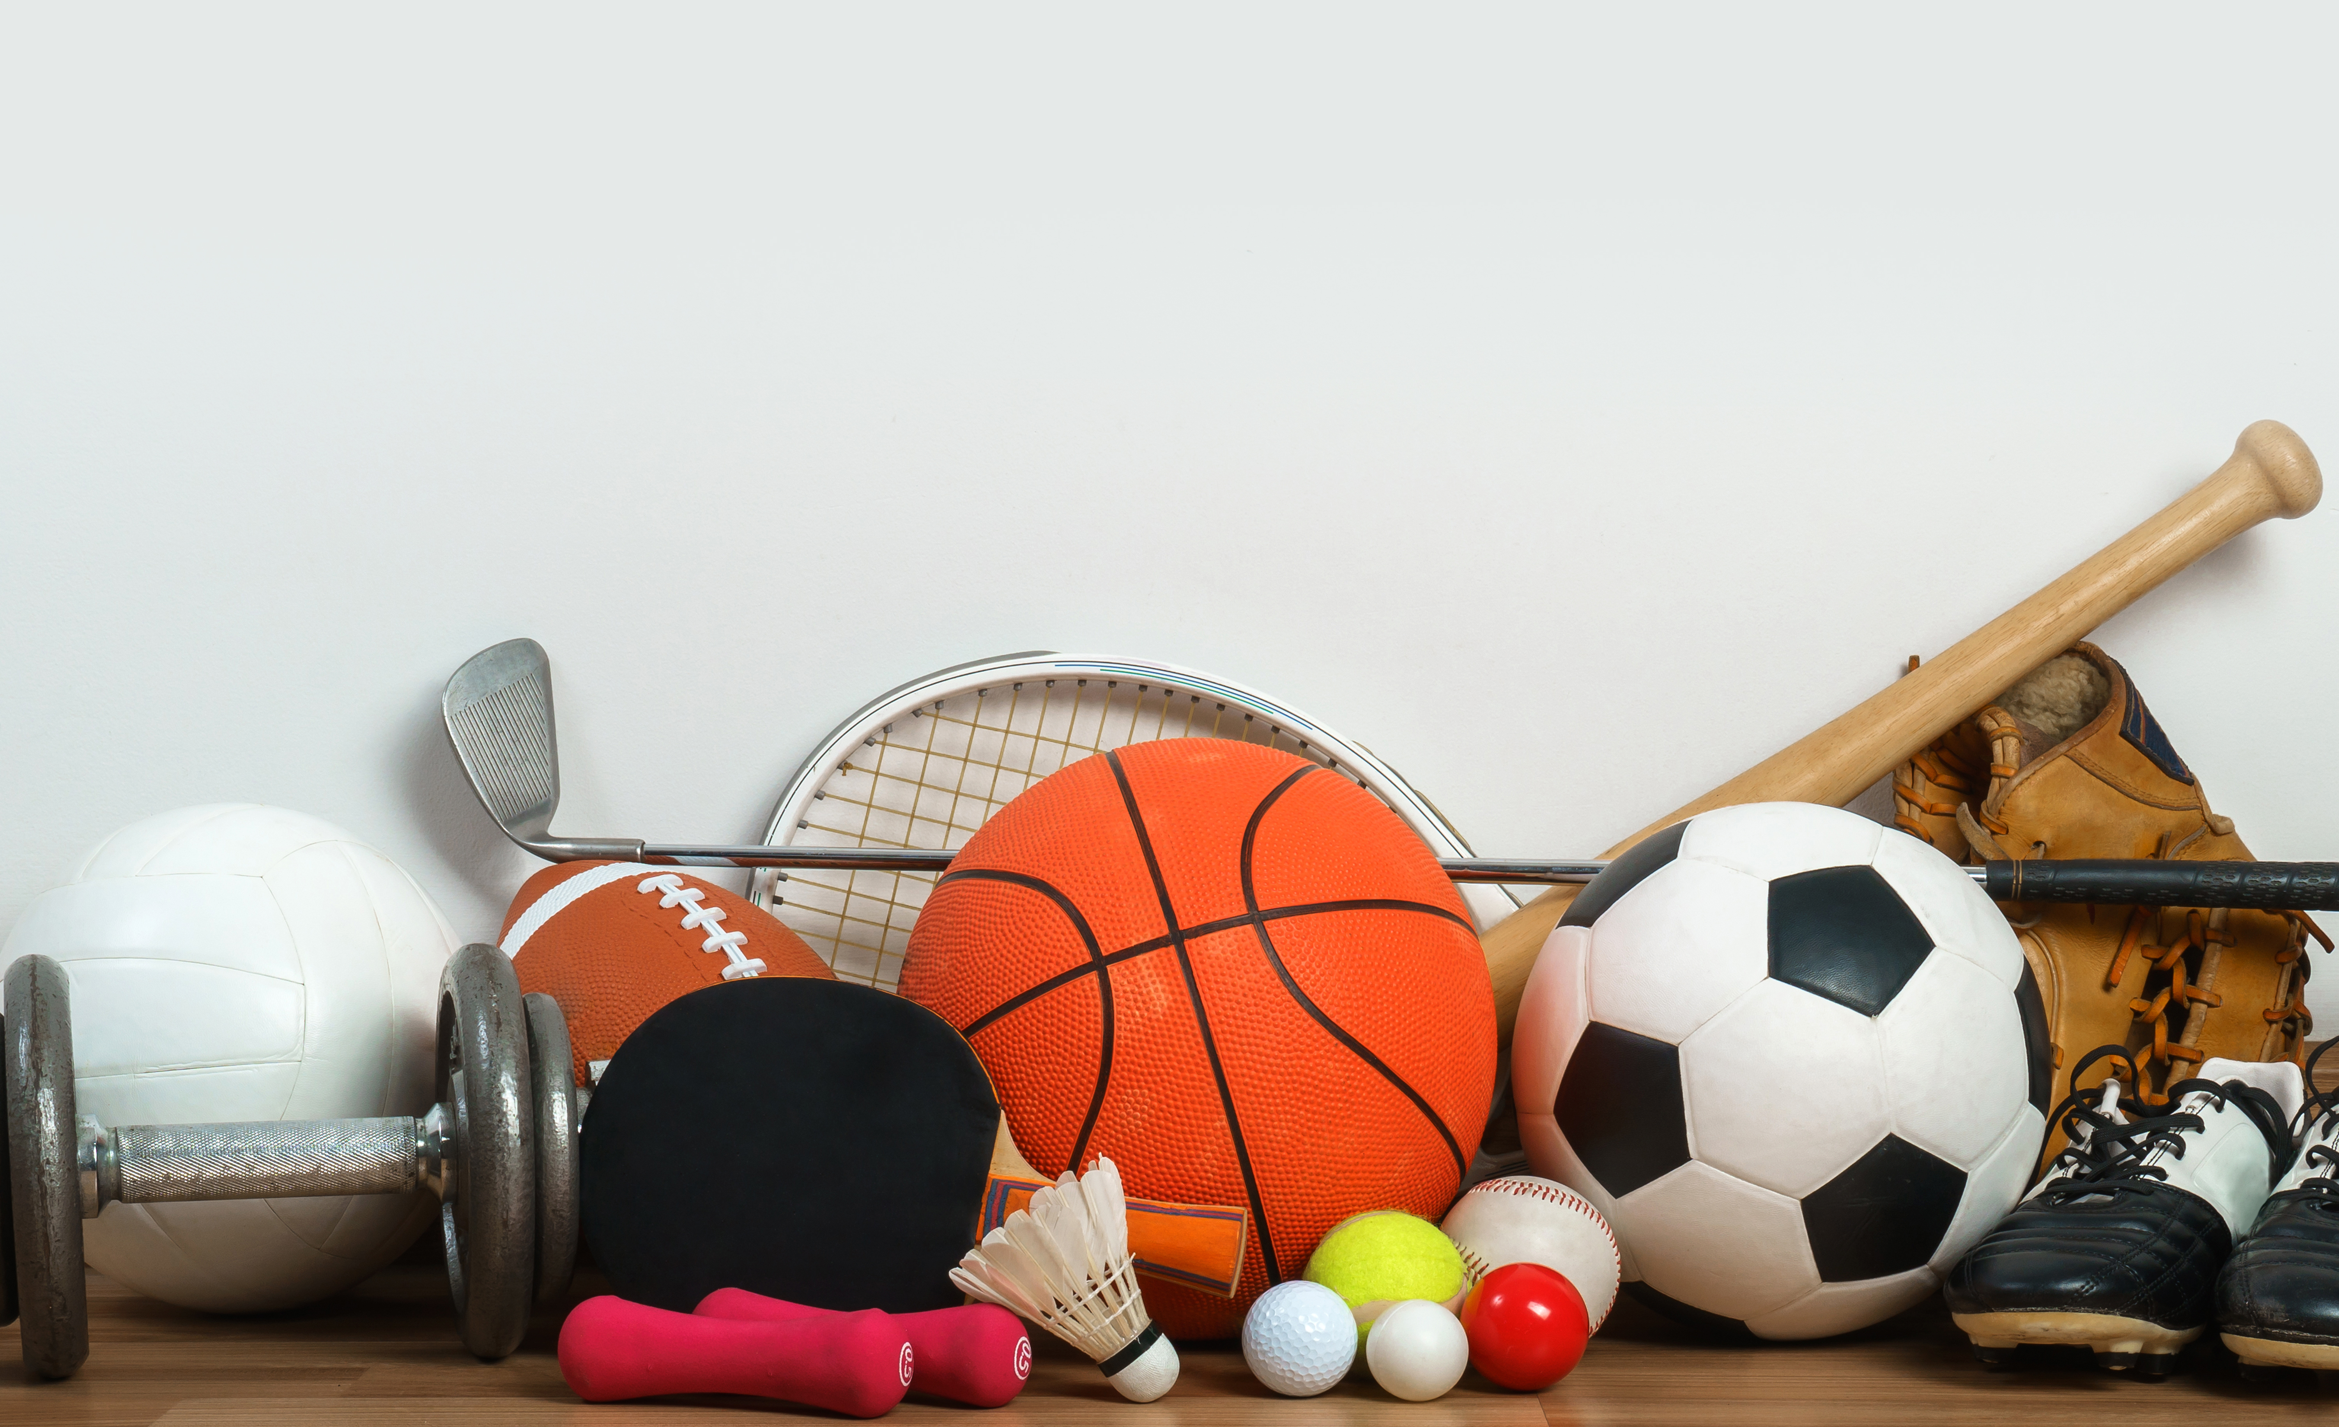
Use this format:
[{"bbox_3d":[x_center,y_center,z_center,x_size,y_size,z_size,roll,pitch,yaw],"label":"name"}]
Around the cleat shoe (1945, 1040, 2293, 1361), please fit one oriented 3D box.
[{"bbox_3d":[0.401,0.198,1.390,0.105,0.110,0.280,1,2,32],"label":"cleat shoe"}]

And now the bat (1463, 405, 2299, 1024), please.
[{"bbox_3d":[0.244,0.052,1.462,0.614,0.048,0.048,-33,0,-2],"label":"bat"}]

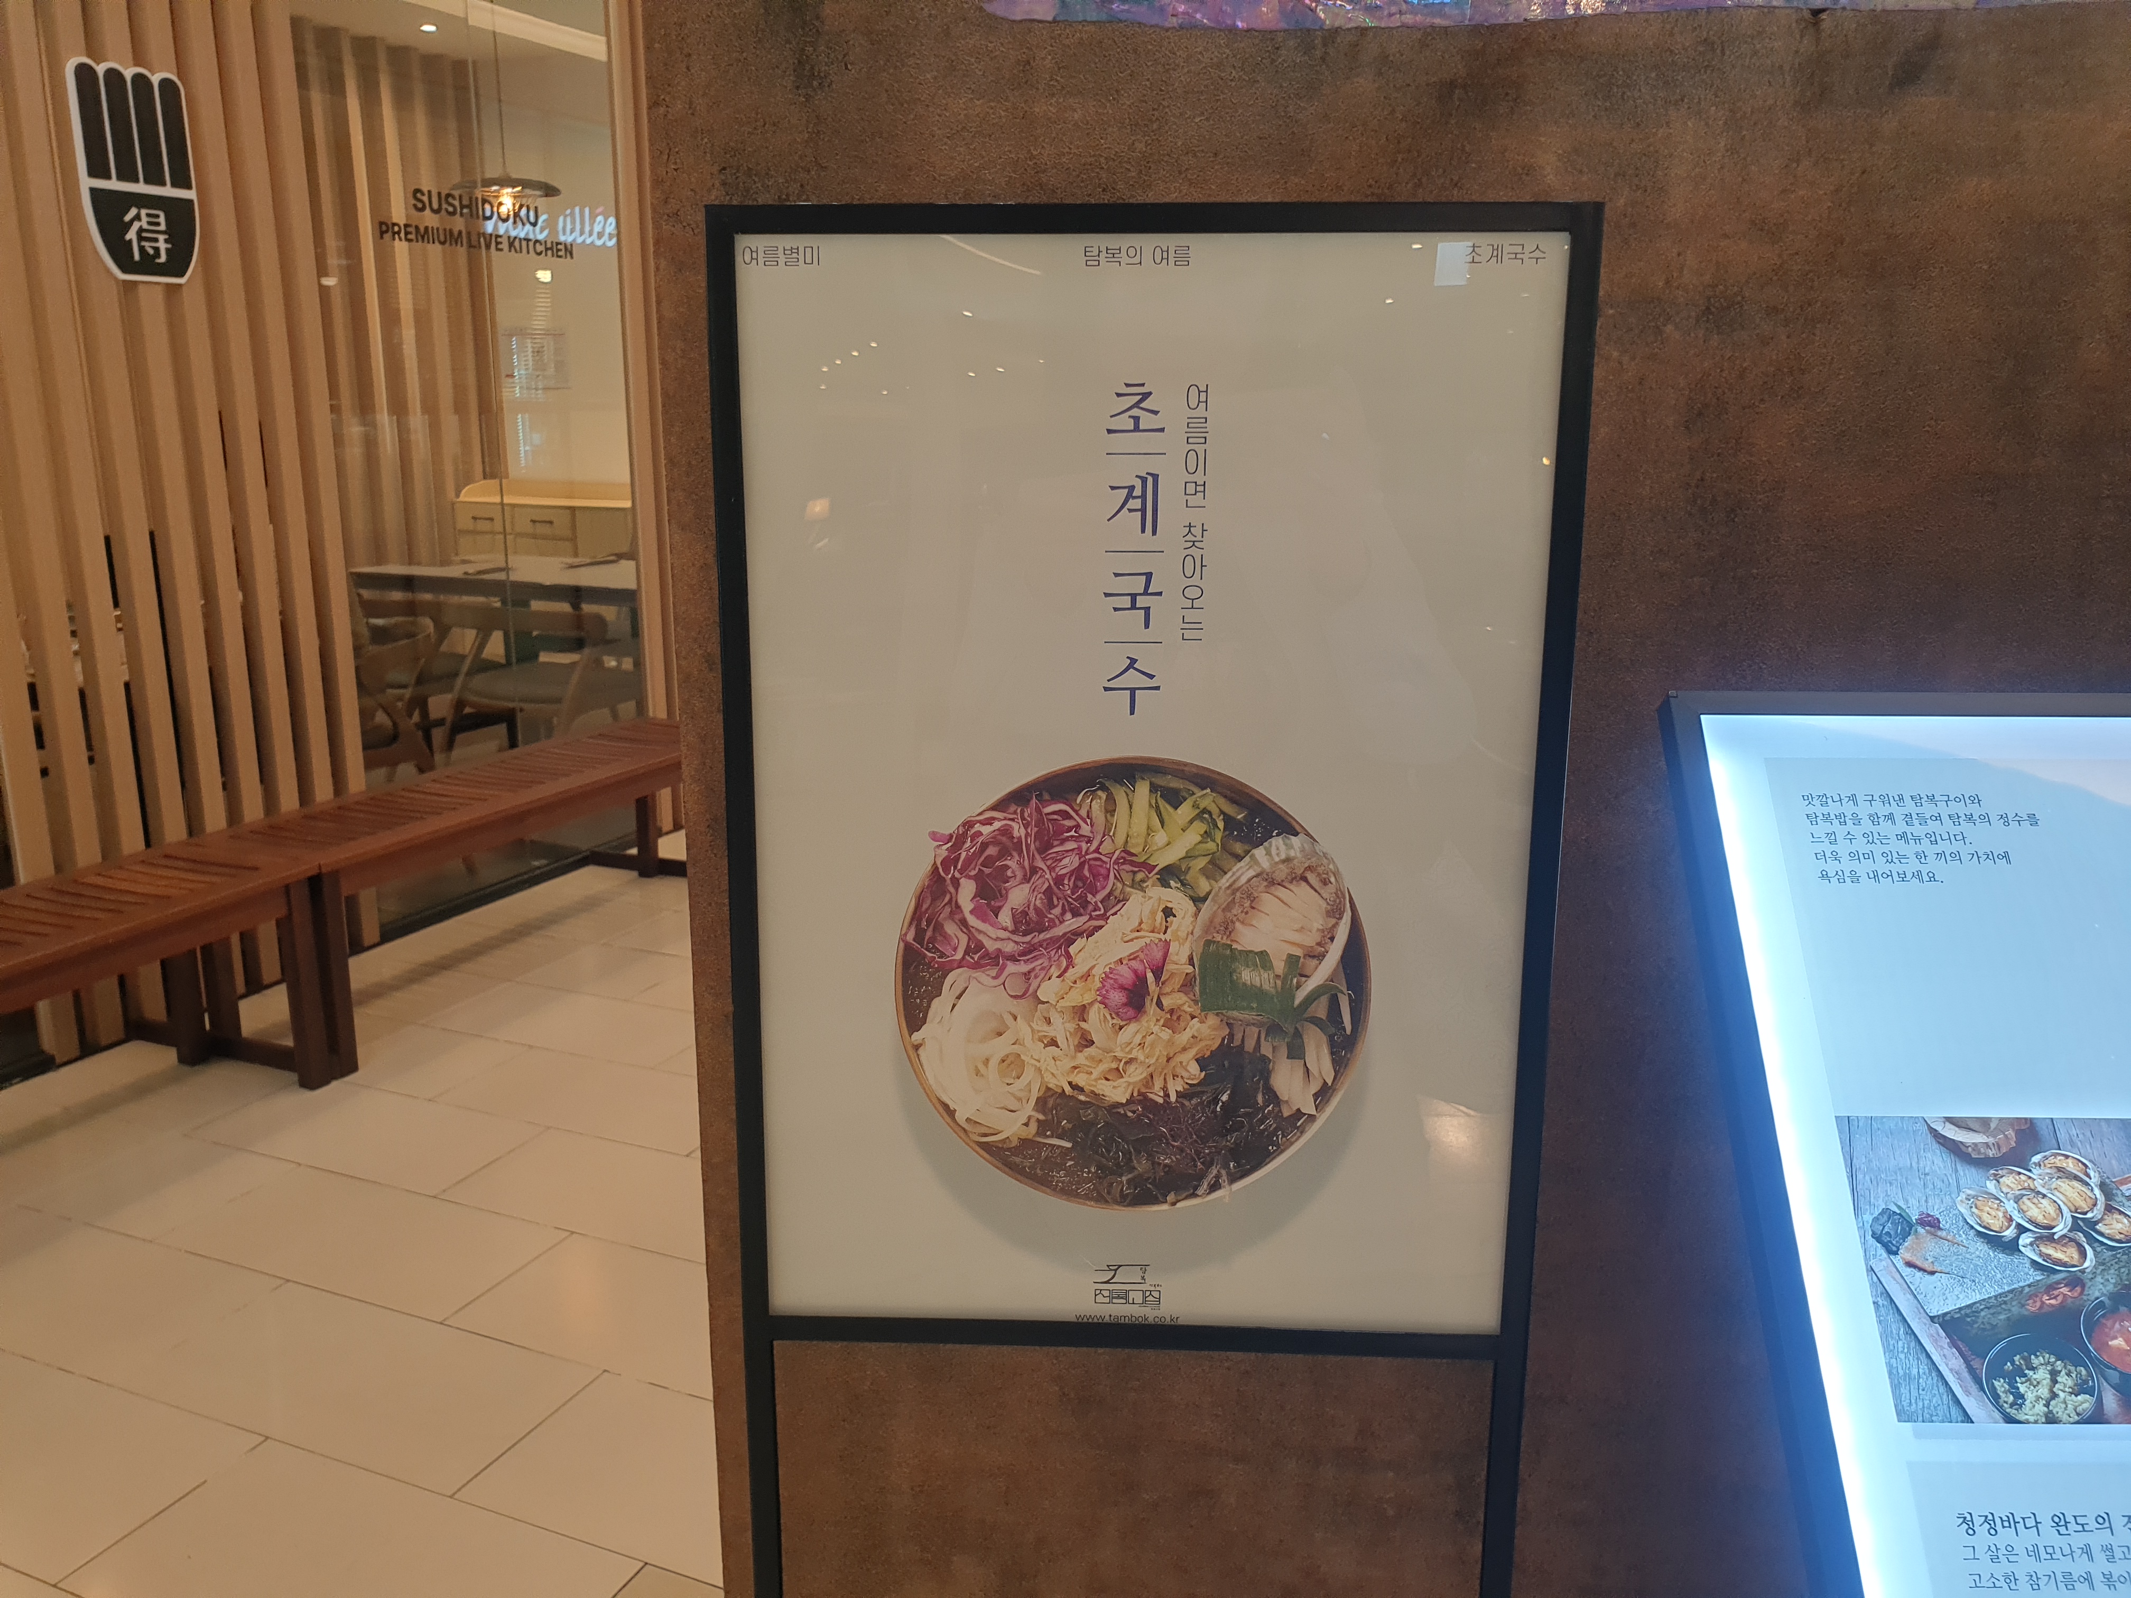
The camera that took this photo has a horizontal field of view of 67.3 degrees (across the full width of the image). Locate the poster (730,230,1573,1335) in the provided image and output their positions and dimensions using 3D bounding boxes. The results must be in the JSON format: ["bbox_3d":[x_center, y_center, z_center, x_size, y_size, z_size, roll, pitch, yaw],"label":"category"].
[{"bbox_3d":[0.039,0.007,0.851,0.415,0.590,0.020,1,11,2],"label":"poster"}]

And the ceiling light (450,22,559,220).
[{"bbox_3d":[-2.011,-2.420,5.693,0.400,0.674,0.400,6,14,22],"label":"ceiling light"}]

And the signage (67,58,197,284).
[{"bbox_3d":[-1.866,-1.255,3.212,0.030,0.410,0.253,6,14,22],"label":"signage"}]

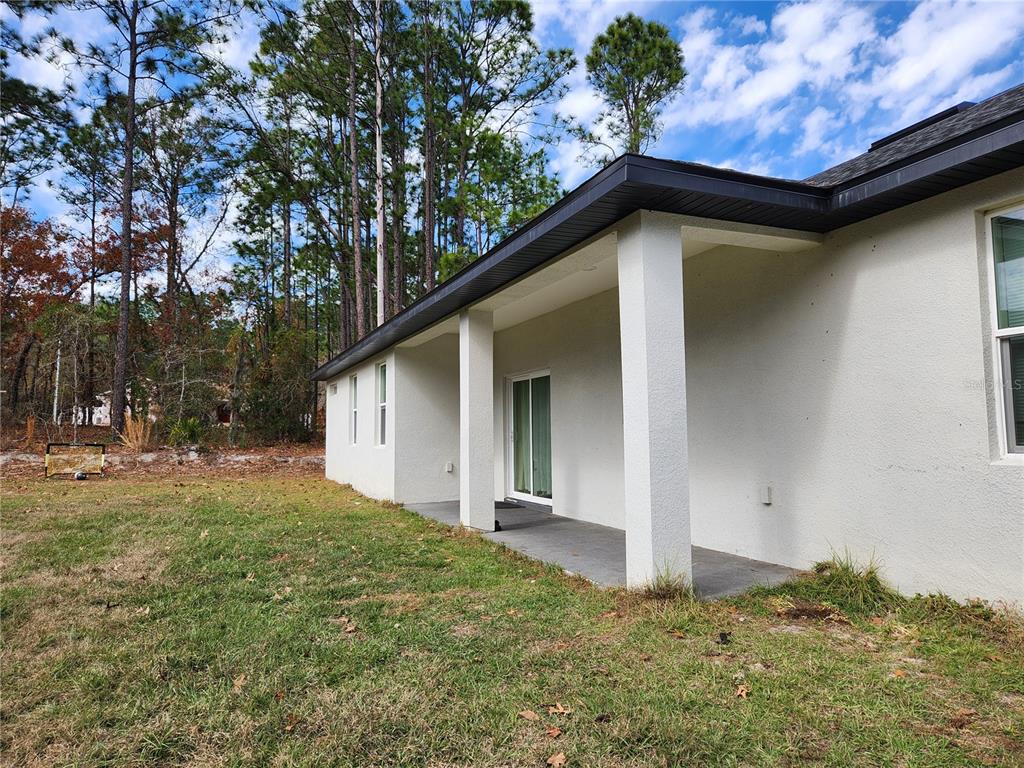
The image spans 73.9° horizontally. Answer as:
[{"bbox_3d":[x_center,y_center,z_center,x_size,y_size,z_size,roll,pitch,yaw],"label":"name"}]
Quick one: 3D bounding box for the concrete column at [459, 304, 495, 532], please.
[{"bbox_3d":[-0.424,0.445,8.275,0.325,2.645,0.325,1,-5,-23],"label":"concrete column"}]

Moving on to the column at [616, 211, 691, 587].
[{"bbox_3d":[1.018,0.147,4.878,0.325,2.703,0.325,1,-5,-23],"label":"column"}]

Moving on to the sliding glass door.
[{"bbox_3d":[0.309,0.844,10.754,0.120,2.030,1.830,1,-5,-23],"label":"sliding glass door"}]

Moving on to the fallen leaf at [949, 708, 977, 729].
[{"bbox_3d":[1.850,1.374,2.794,0.100,0.035,0.075,-3,-5,32],"label":"fallen leaf"}]

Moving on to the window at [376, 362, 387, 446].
[{"bbox_3d":[-2.349,0.388,12.631,0.100,1.560,0.960,1,-5,-23],"label":"window"}]

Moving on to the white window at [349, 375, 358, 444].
[{"bbox_3d":[-3.466,0.596,15.261,0.100,1.560,0.970,1,-5,-23],"label":"white window"}]

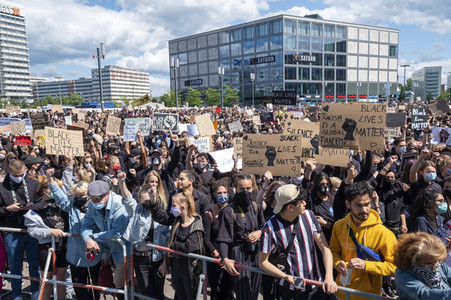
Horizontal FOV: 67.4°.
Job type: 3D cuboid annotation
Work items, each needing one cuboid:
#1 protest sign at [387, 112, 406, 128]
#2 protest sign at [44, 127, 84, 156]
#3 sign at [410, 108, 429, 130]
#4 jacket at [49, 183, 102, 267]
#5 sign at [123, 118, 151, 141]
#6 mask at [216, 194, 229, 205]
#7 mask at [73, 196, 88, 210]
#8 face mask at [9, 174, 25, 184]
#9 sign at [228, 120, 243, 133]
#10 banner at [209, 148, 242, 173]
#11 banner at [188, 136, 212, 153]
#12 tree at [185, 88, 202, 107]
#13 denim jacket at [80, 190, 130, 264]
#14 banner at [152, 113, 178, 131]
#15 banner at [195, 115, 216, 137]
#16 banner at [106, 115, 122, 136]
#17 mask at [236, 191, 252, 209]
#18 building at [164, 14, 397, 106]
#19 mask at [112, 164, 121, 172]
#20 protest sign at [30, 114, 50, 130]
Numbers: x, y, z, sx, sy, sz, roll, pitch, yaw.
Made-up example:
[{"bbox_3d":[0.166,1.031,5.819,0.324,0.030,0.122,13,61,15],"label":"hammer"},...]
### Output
[{"bbox_3d":[3.845,-0.663,7.600,0.450,0.360,0.030,0,8,14],"label":"protest sign"},{"bbox_3d":[-2.093,-0.108,4.400,0.460,0.350,0.020,4,6,-25],"label":"protest sign"},{"bbox_3d":[4.879,-0.775,8.500,0.430,0.540,0.020,1,9,19],"label":"sign"},{"bbox_3d":[-1.445,0.732,3.300,0.500,0.780,0.360,-3,8,-11],"label":"jacket"},{"bbox_3d":[-1.409,-0.324,5.400,0.430,0.350,0.020,-3,8,-13],"label":"sign"},{"bbox_3d":[-0.030,0.526,3.580,0.135,0.110,0.085,-2,8,-3],"label":"mask"},{"bbox_3d":[-1.450,0.535,3.380,0.150,0.135,0.100,-7,10,-36],"label":"mask"},{"bbox_3d":[-2.316,0.325,3.750,0.145,0.095,0.085,-8,37,-44],"label":"face mask"},{"bbox_3d":[0.341,-0.779,11.300,0.390,0.310,0.020,-18,8,2],"label":"sign"},{"bbox_3d":[0.023,0.162,5.200,0.550,0.360,0.020,-12,8,2],"label":"banner"},{"bbox_3d":[-0.424,-0.094,5.800,0.410,0.280,0.020,-4,8,-3],"label":"banner"},{"bbox_3d":[-9.467,-14.349,100.000,5.500,7.600,5.500,-1,7,0],"label":"tree"},{"bbox_3d":[-1.154,0.745,3.250,0.500,0.660,0.400,0,8,15],"label":"denim jacket"},{"bbox_3d":[-1.367,-0.649,7.700,0.580,0.410,0.030,-2,7,-3],"label":"banner"},{"bbox_3d":[-0.532,-0.652,9.000,0.390,0.560,0.020,-14,9,-1],"label":"banner"},{"bbox_3d":[-2.406,-0.514,7.300,0.270,0.390,0.020,9,8,-15],"label":"banner"},{"bbox_3d":[0.161,0.420,2.870,0.150,0.150,0.110,-2,7,-5],"label":"mask"},{"bbox_3d":[22.668,-30.043,134.333,62.000,28.300,54.000,-7,9,-34],"label":"building"},{"bbox_3d":[-1.481,0.246,4.600,0.085,0.100,0.130,2,8,20],"label":"mask"},{"bbox_3d":[-4.660,-0.704,8.500,0.500,0.400,0.030,-3,8,-11],"label":"protest sign"}]

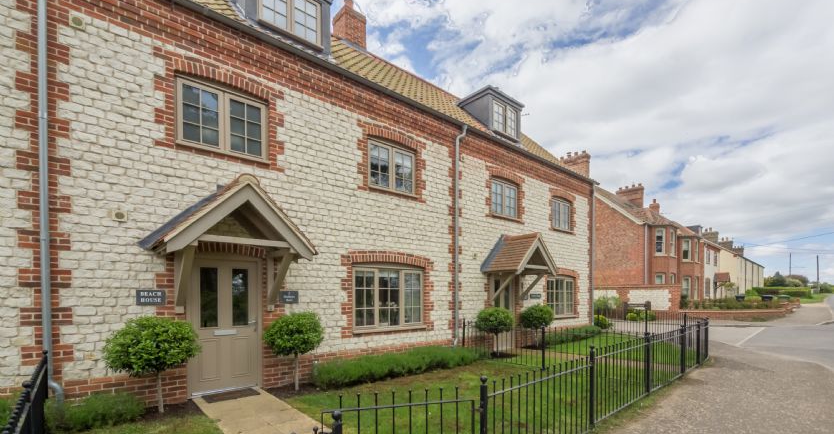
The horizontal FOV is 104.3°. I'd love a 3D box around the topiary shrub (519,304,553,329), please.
[{"bbox_3d":[3.319,2.787,9.082,0.880,0.750,0.880,5,-8,-37],"label":"topiary shrub"}]

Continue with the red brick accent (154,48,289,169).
[{"bbox_3d":[-3.087,-1.736,5.237,1.700,1.380,0.150,5,-8,-37],"label":"red brick accent"}]

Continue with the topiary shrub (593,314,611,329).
[{"bbox_3d":[7.591,4.311,13.379,0.800,0.650,0.800,5,-8,-37],"label":"topiary shrub"}]

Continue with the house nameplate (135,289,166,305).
[{"bbox_3d":[-3.578,1.083,4.364,0.310,0.210,0.030,5,-8,-37],"label":"house nameplate"}]

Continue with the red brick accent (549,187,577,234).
[{"bbox_3d":[5.021,-0.189,11.134,1.720,1.420,0.150,5,-8,-37],"label":"red brick accent"}]

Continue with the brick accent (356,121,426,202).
[{"bbox_3d":[-0.489,-1.235,7.086,1.700,1.380,0.150,5,-8,-37],"label":"brick accent"}]

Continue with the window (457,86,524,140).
[{"bbox_3d":[2.229,-3.182,9.972,1.700,1.300,1.300,5,-8,-37],"label":"window"}]

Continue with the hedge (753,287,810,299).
[{"bbox_3d":[56.181,11.791,49.985,2.000,1.800,6.000,5,-8,-37],"label":"hedge"}]

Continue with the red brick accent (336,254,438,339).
[{"bbox_3d":[-0.513,1.639,6.770,2.200,1.700,0.150,5,-8,-37],"label":"red brick accent"}]

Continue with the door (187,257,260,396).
[{"bbox_3d":[-2.923,1.663,4.970,1.000,2.100,0.120,5,-8,-37],"label":"door"}]

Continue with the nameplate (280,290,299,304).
[{"bbox_3d":[-2.147,1.343,5.446,0.310,0.210,0.030,5,-8,-37],"label":"nameplate"}]

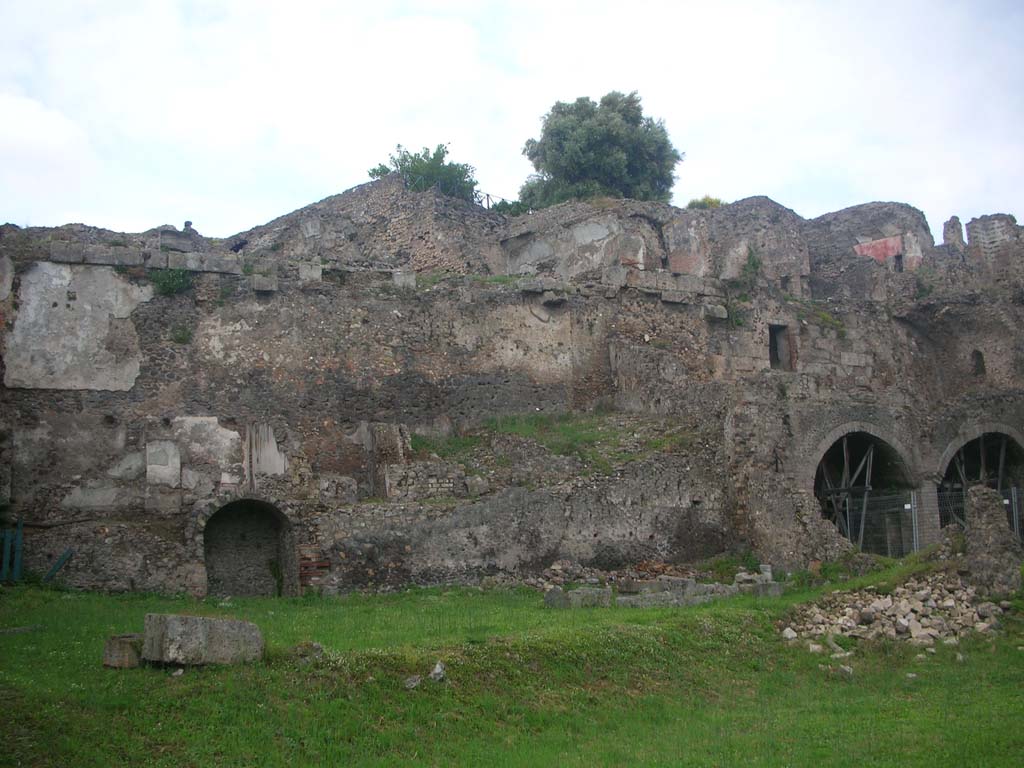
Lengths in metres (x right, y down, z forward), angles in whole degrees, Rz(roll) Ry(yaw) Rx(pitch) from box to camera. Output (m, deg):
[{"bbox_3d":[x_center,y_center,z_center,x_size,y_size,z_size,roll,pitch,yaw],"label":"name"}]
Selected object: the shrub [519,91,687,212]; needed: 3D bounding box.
[{"bbox_3d":[3.604,-9.465,42.603,6.600,5.200,5.800,2,-9,-17],"label":"shrub"}]

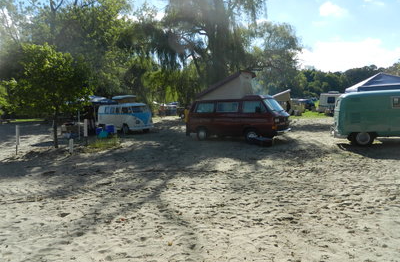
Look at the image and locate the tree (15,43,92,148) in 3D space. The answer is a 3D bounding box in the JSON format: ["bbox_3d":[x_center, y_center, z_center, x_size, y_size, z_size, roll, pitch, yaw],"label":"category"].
[{"bbox_3d":[-5.883,-1.370,11.435,3.050,4.080,3.050,-1,5,0],"label":"tree"}]

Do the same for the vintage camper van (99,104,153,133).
[{"bbox_3d":[-4.854,-0.811,18.852,4.280,1.940,1.750,3,6,43],"label":"vintage camper van"}]

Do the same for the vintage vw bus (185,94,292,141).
[{"bbox_3d":[1.682,-0.596,13.424,4.570,2.030,1.850,2,6,33],"label":"vintage vw bus"}]

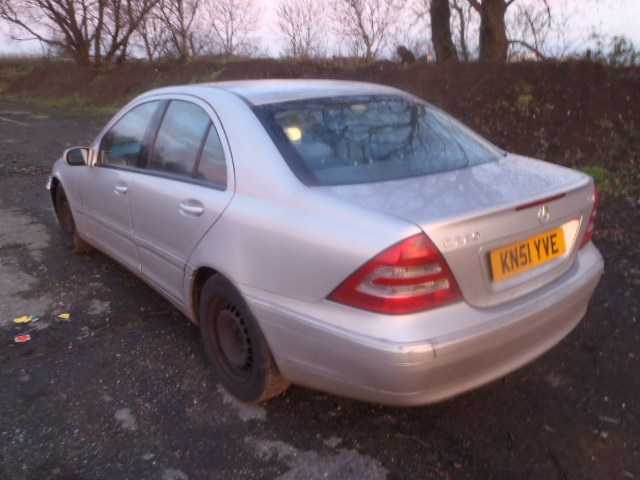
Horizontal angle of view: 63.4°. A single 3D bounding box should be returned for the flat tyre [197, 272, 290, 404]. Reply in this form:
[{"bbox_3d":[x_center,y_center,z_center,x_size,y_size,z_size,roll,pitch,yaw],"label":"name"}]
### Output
[{"bbox_3d":[-0.336,0.417,2.404,0.205,0.625,0.630,-13,22,-37],"label":"flat tyre"}]

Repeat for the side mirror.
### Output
[{"bbox_3d":[-1.603,-0.547,3.415,0.185,0.140,0.110,-13,22,-37],"label":"side mirror"}]

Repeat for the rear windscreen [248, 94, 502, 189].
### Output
[{"bbox_3d":[0.310,-0.513,2.506,1.280,0.100,0.670,-13,51,-37],"label":"rear windscreen"}]

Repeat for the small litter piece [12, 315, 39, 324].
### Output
[{"bbox_3d":[-1.791,0.484,3.153,0.145,0.025,0.090,-10,20,-30],"label":"small litter piece"}]

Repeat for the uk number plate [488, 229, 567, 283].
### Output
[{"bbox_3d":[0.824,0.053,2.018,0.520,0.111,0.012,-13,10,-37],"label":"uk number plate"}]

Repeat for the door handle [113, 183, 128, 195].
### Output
[{"bbox_3d":[-1.163,-0.298,3.018,0.045,0.050,0.200,-13,22,-37],"label":"door handle"}]

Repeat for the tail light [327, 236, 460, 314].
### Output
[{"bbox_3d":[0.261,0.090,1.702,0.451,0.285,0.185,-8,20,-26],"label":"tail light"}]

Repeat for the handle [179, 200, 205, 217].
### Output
[{"bbox_3d":[-0.569,-0.138,2.302,0.045,0.050,0.200,-13,22,-37],"label":"handle"}]

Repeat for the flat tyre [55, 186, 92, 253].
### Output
[{"bbox_3d":[-2.070,-0.231,4.411,0.205,0.625,0.630,-13,22,-37],"label":"flat tyre"}]

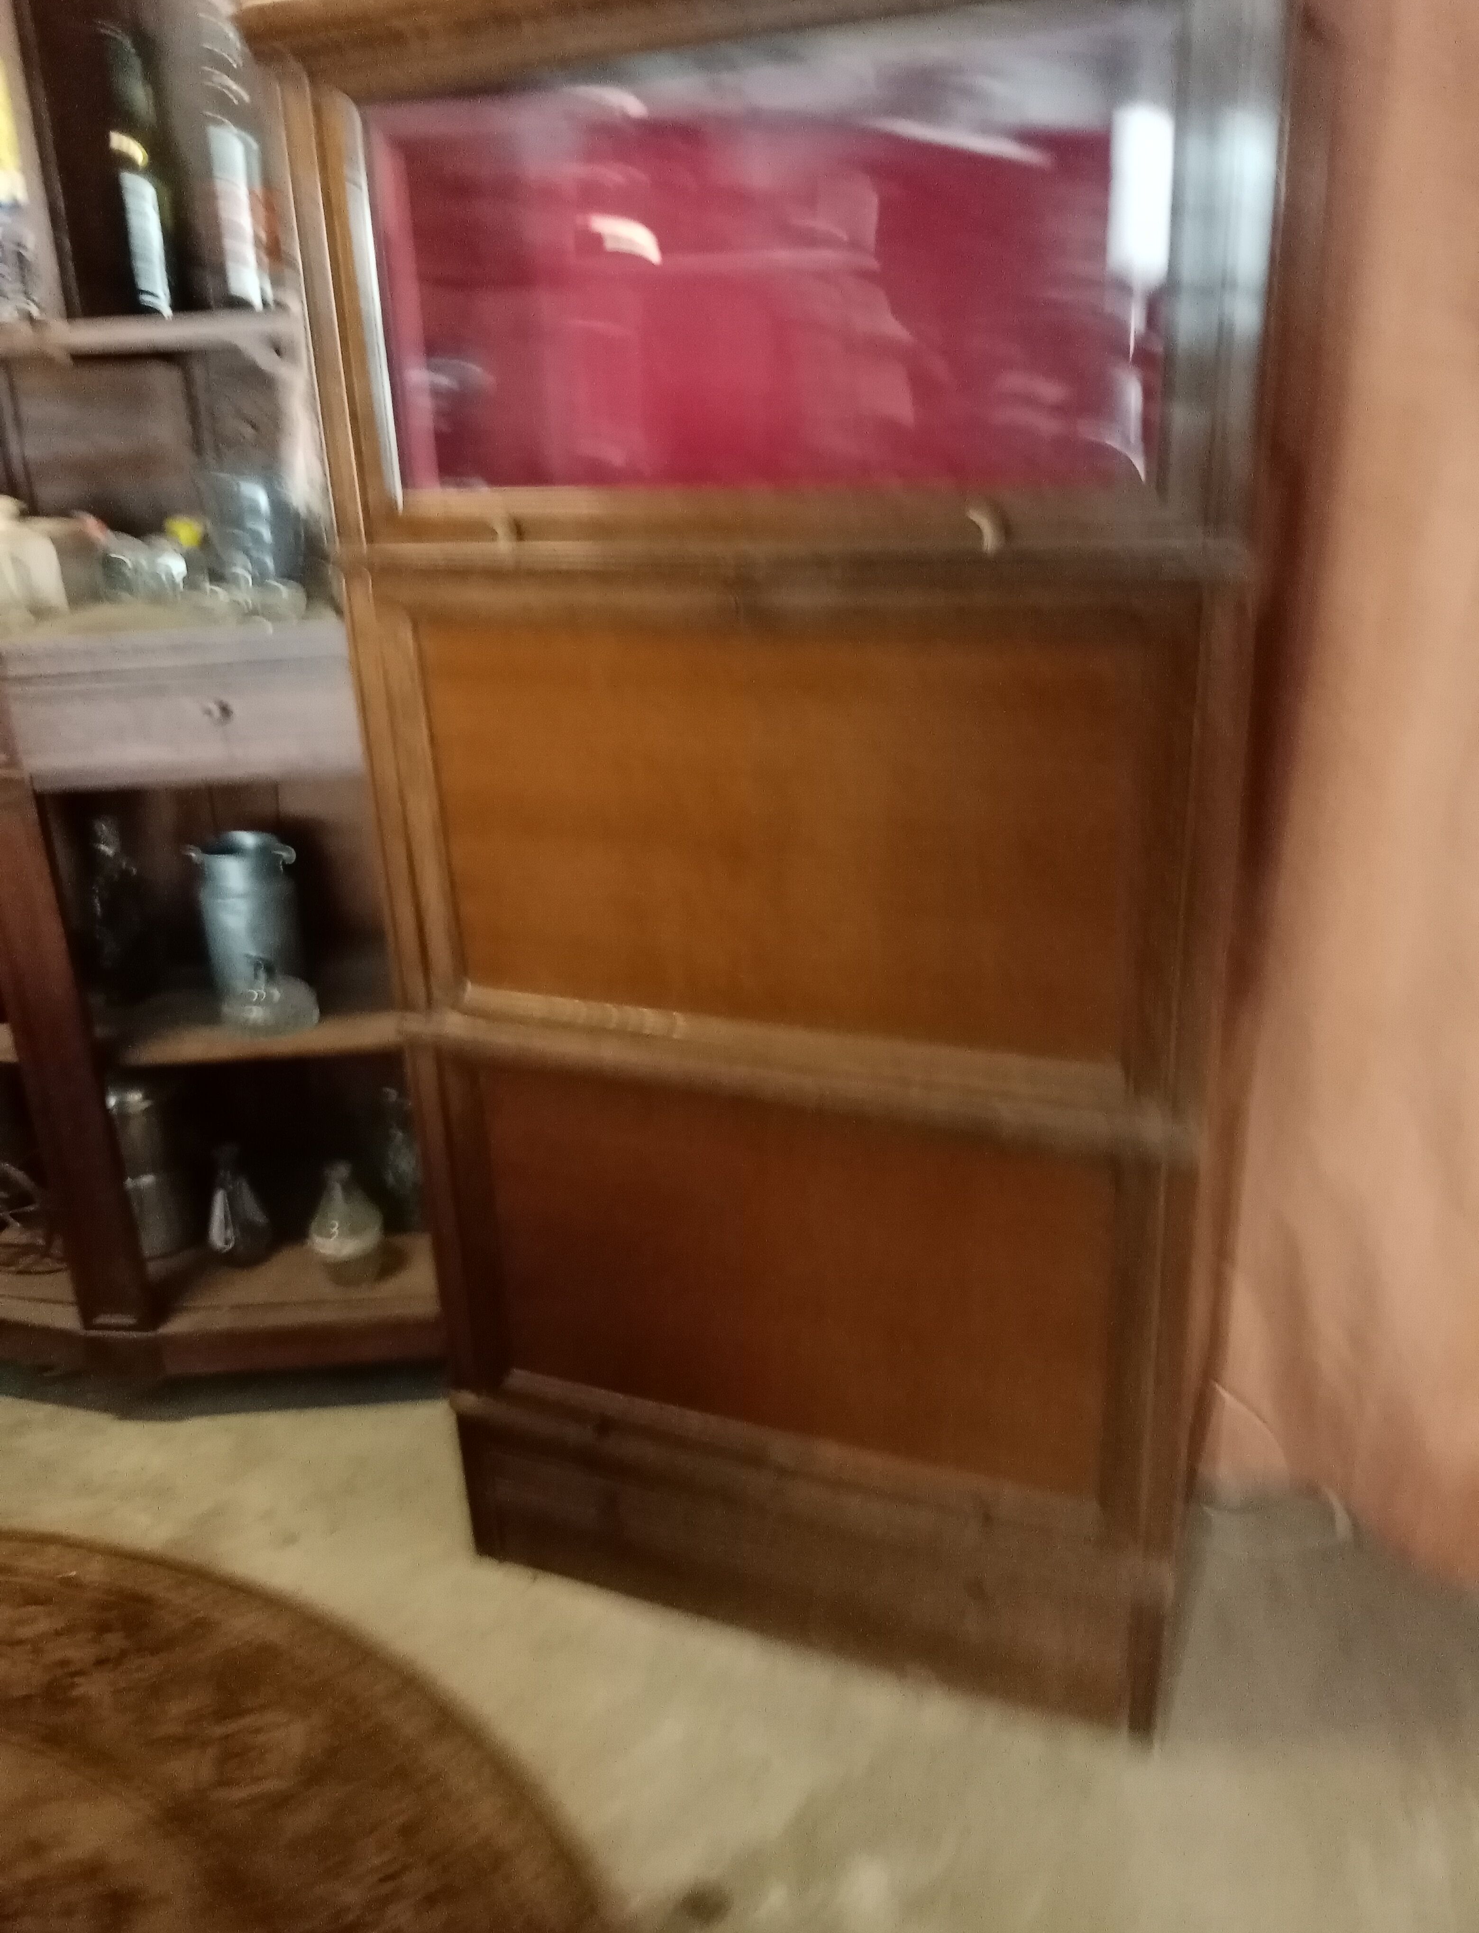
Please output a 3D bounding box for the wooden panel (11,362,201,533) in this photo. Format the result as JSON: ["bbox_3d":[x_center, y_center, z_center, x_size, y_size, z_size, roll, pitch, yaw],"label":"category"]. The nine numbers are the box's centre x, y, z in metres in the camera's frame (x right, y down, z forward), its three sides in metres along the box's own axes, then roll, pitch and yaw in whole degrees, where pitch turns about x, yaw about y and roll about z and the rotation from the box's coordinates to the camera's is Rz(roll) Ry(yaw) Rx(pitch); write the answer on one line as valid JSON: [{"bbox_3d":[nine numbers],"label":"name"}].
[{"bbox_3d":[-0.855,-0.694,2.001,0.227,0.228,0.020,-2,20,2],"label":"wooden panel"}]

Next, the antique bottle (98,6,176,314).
[{"bbox_3d":[-0.736,-0.963,1.790,0.066,0.317,0.066,-3,20,-3],"label":"antique bottle"}]

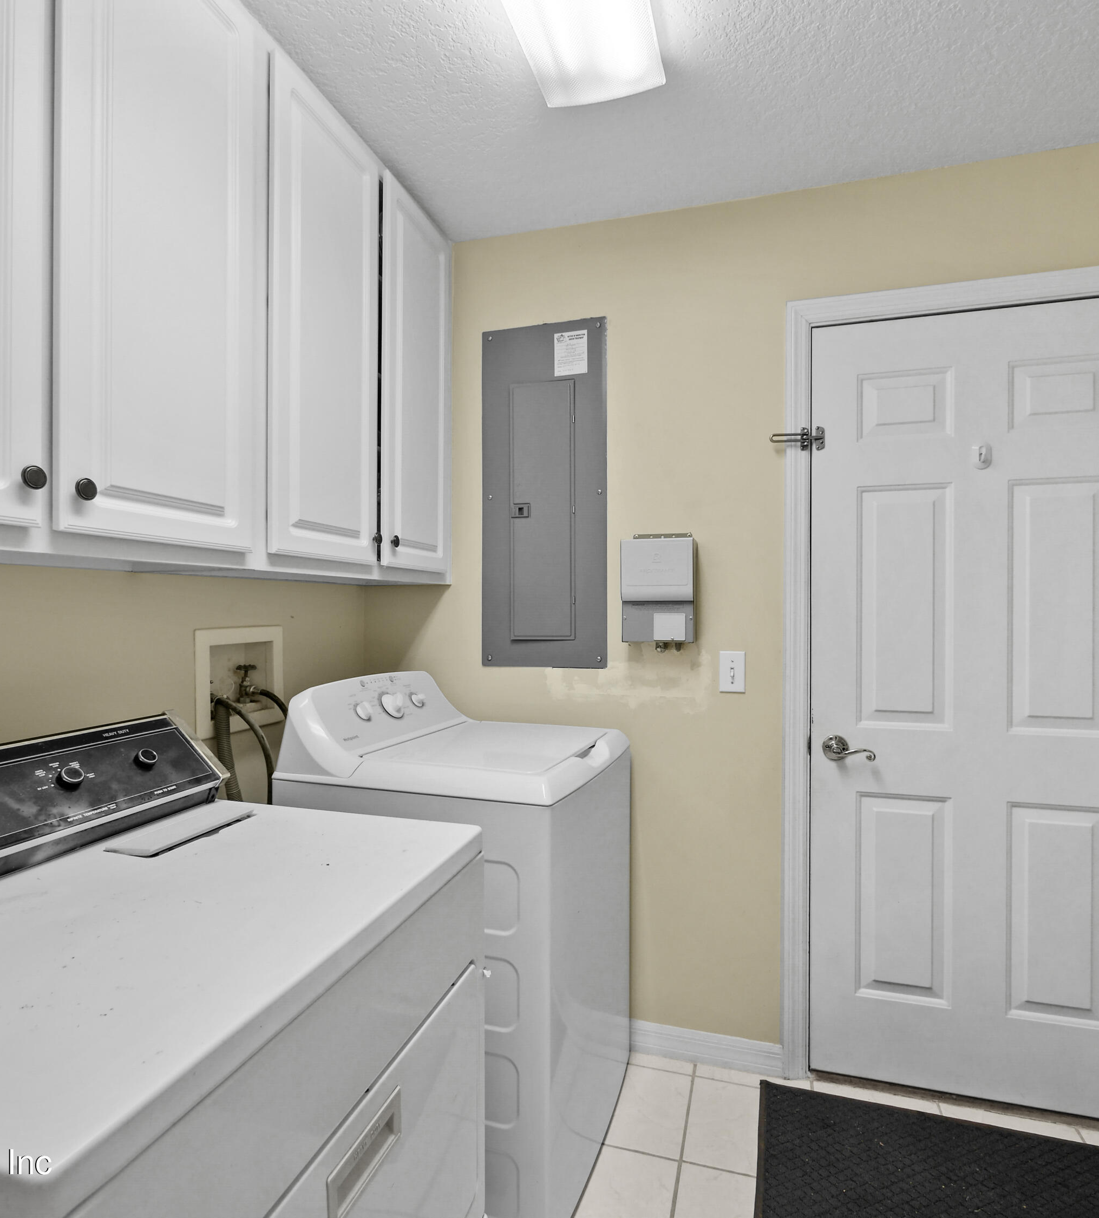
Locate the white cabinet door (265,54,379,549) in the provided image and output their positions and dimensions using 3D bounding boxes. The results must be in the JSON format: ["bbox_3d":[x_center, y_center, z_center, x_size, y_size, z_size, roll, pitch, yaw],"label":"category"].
[{"bbox_3d":[-0.493,-0.602,1.456,0.022,0.987,0.385,0,0,18],"label":"white cabinet door"}]

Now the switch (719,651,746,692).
[{"bbox_3d":[0.514,0.178,1.838,0.071,0.116,0.015,0,0,15],"label":"switch"}]

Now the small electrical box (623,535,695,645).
[{"bbox_3d":[0.308,-0.056,1.843,0.200,0.298,0.105,0,0,15],"label":"small electrical box"}]

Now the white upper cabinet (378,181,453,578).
[{"bbox_3d":[-0.521,-0.614,1.872,0.330,1.008,0.365,0,0,18],"label":"white upper cabinet"}]

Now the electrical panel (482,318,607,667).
[{"bbox_3d":[-0.022,-0.339,1.971,0.388,1.035,0.025,0,0,15],"label":"electrical panel"}]

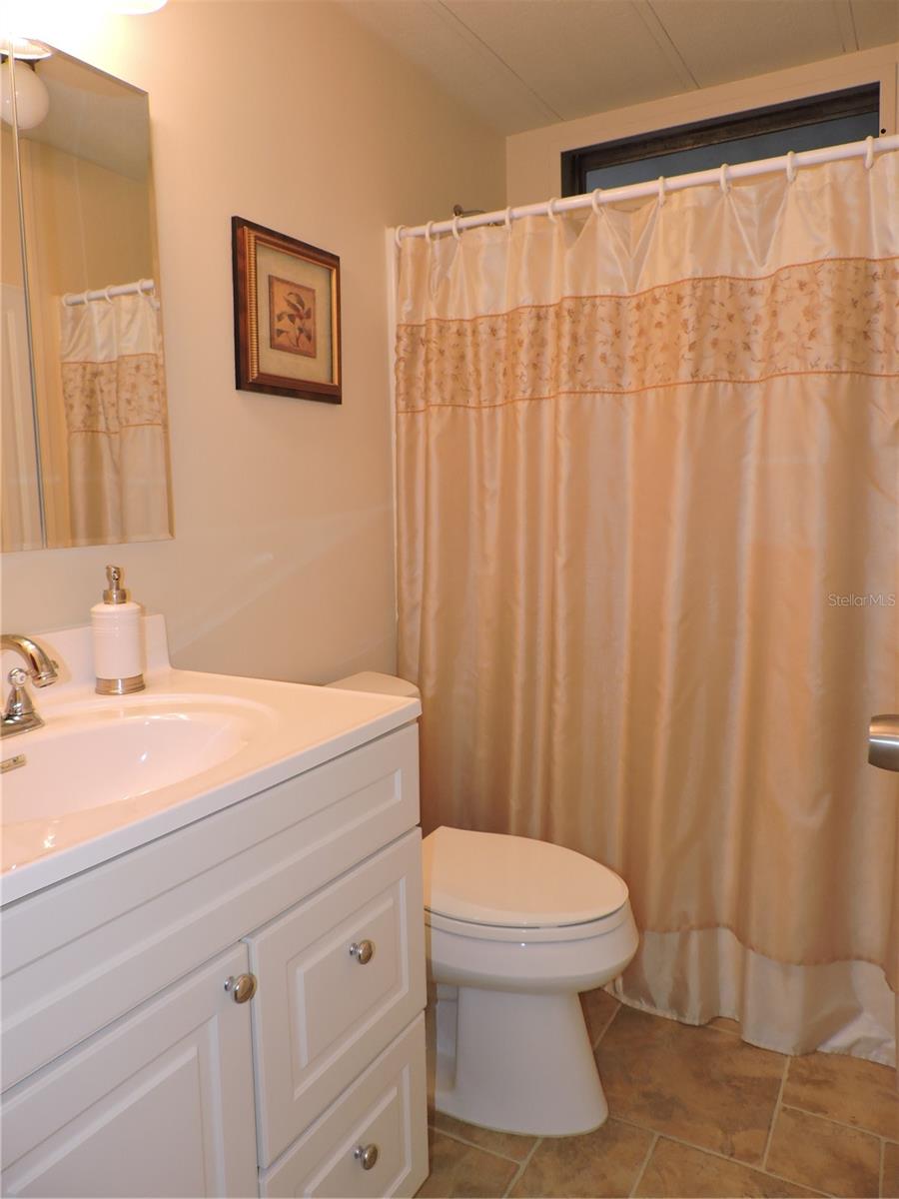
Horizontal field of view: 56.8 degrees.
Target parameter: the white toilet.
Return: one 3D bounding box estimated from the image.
[{"bbox_3d":[0.013,0.601,1.671,0.736,0.772,0.430,4,9,30],"label":"white toilet"}]

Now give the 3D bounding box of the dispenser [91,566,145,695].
[{"bbox_3d":[-0.524,0.047,1.307,0.075,0.197,0.080,-5,9,-33],"label":"dispenser"}]

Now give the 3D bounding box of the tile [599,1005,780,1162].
[{"bbox_3d":[0.481,0.985,1.712,0.370,0.010,0.365,4,9,30],"label":"tile"}]

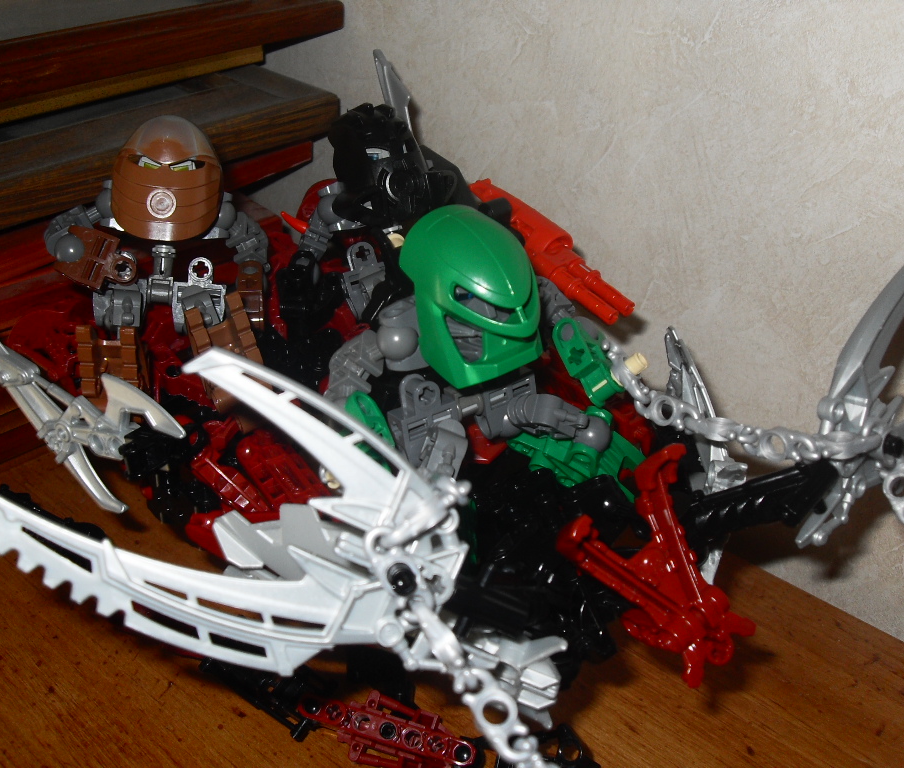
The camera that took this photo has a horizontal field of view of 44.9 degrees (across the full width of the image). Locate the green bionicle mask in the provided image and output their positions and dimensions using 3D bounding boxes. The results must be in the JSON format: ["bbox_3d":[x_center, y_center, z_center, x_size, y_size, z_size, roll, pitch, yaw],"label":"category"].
[{"bbox_3d":[0.008,-0.022,0.268,0.032,0.041,0.031,-21,31,-32],"label":"green bionicle mask"}]

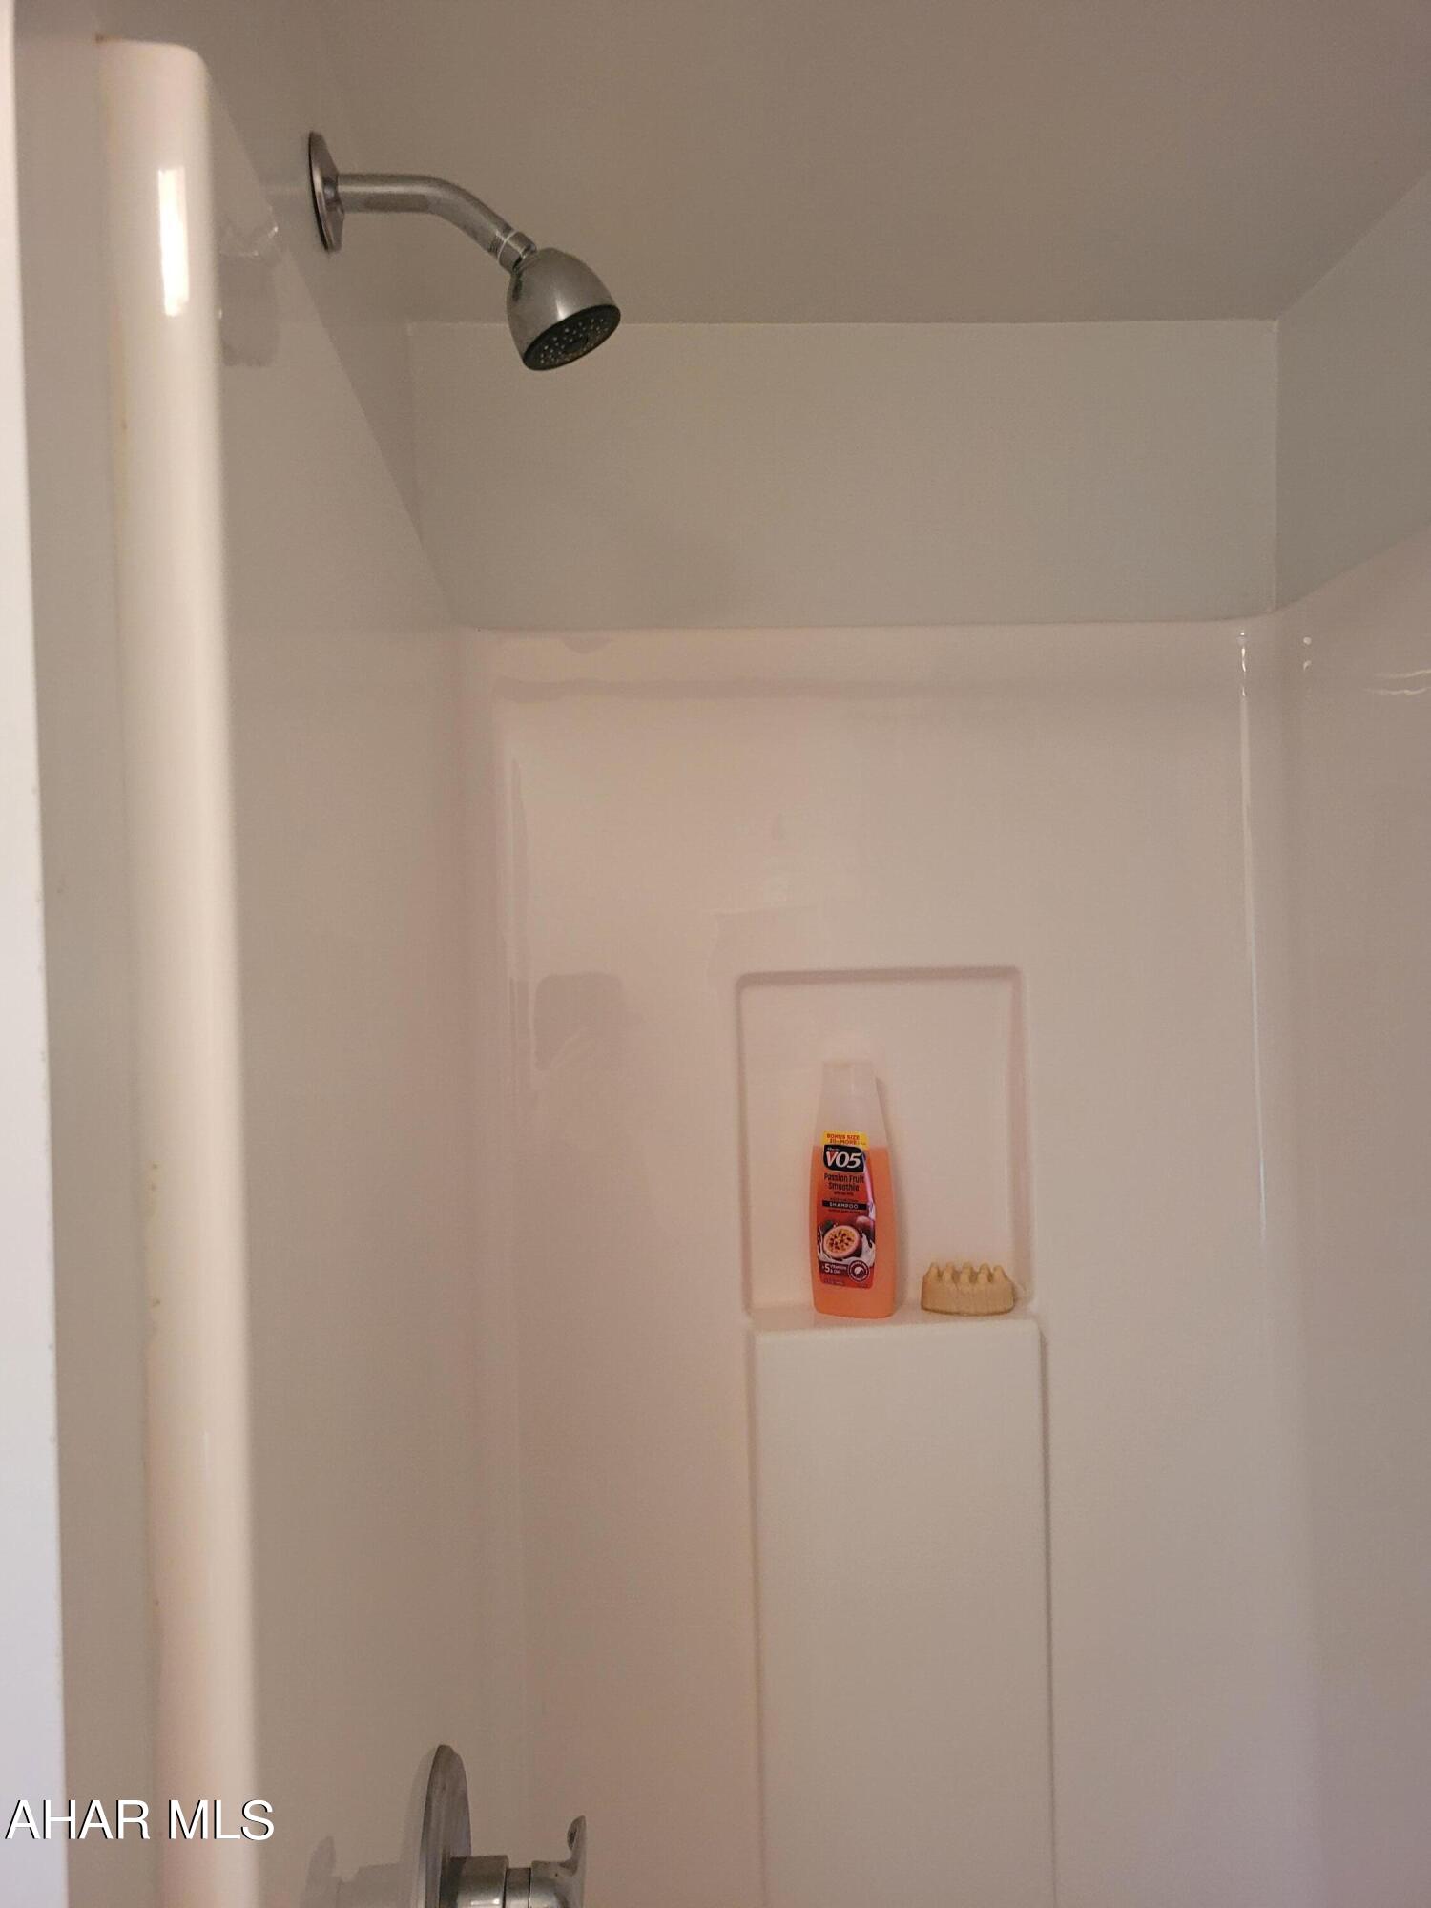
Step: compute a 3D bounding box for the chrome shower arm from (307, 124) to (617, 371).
[{"bbox_3d":[-0.152,-0.433,0.888,0.190,0.143,0.069,-1,-1,-3],"label":"chrome shower arm"}]

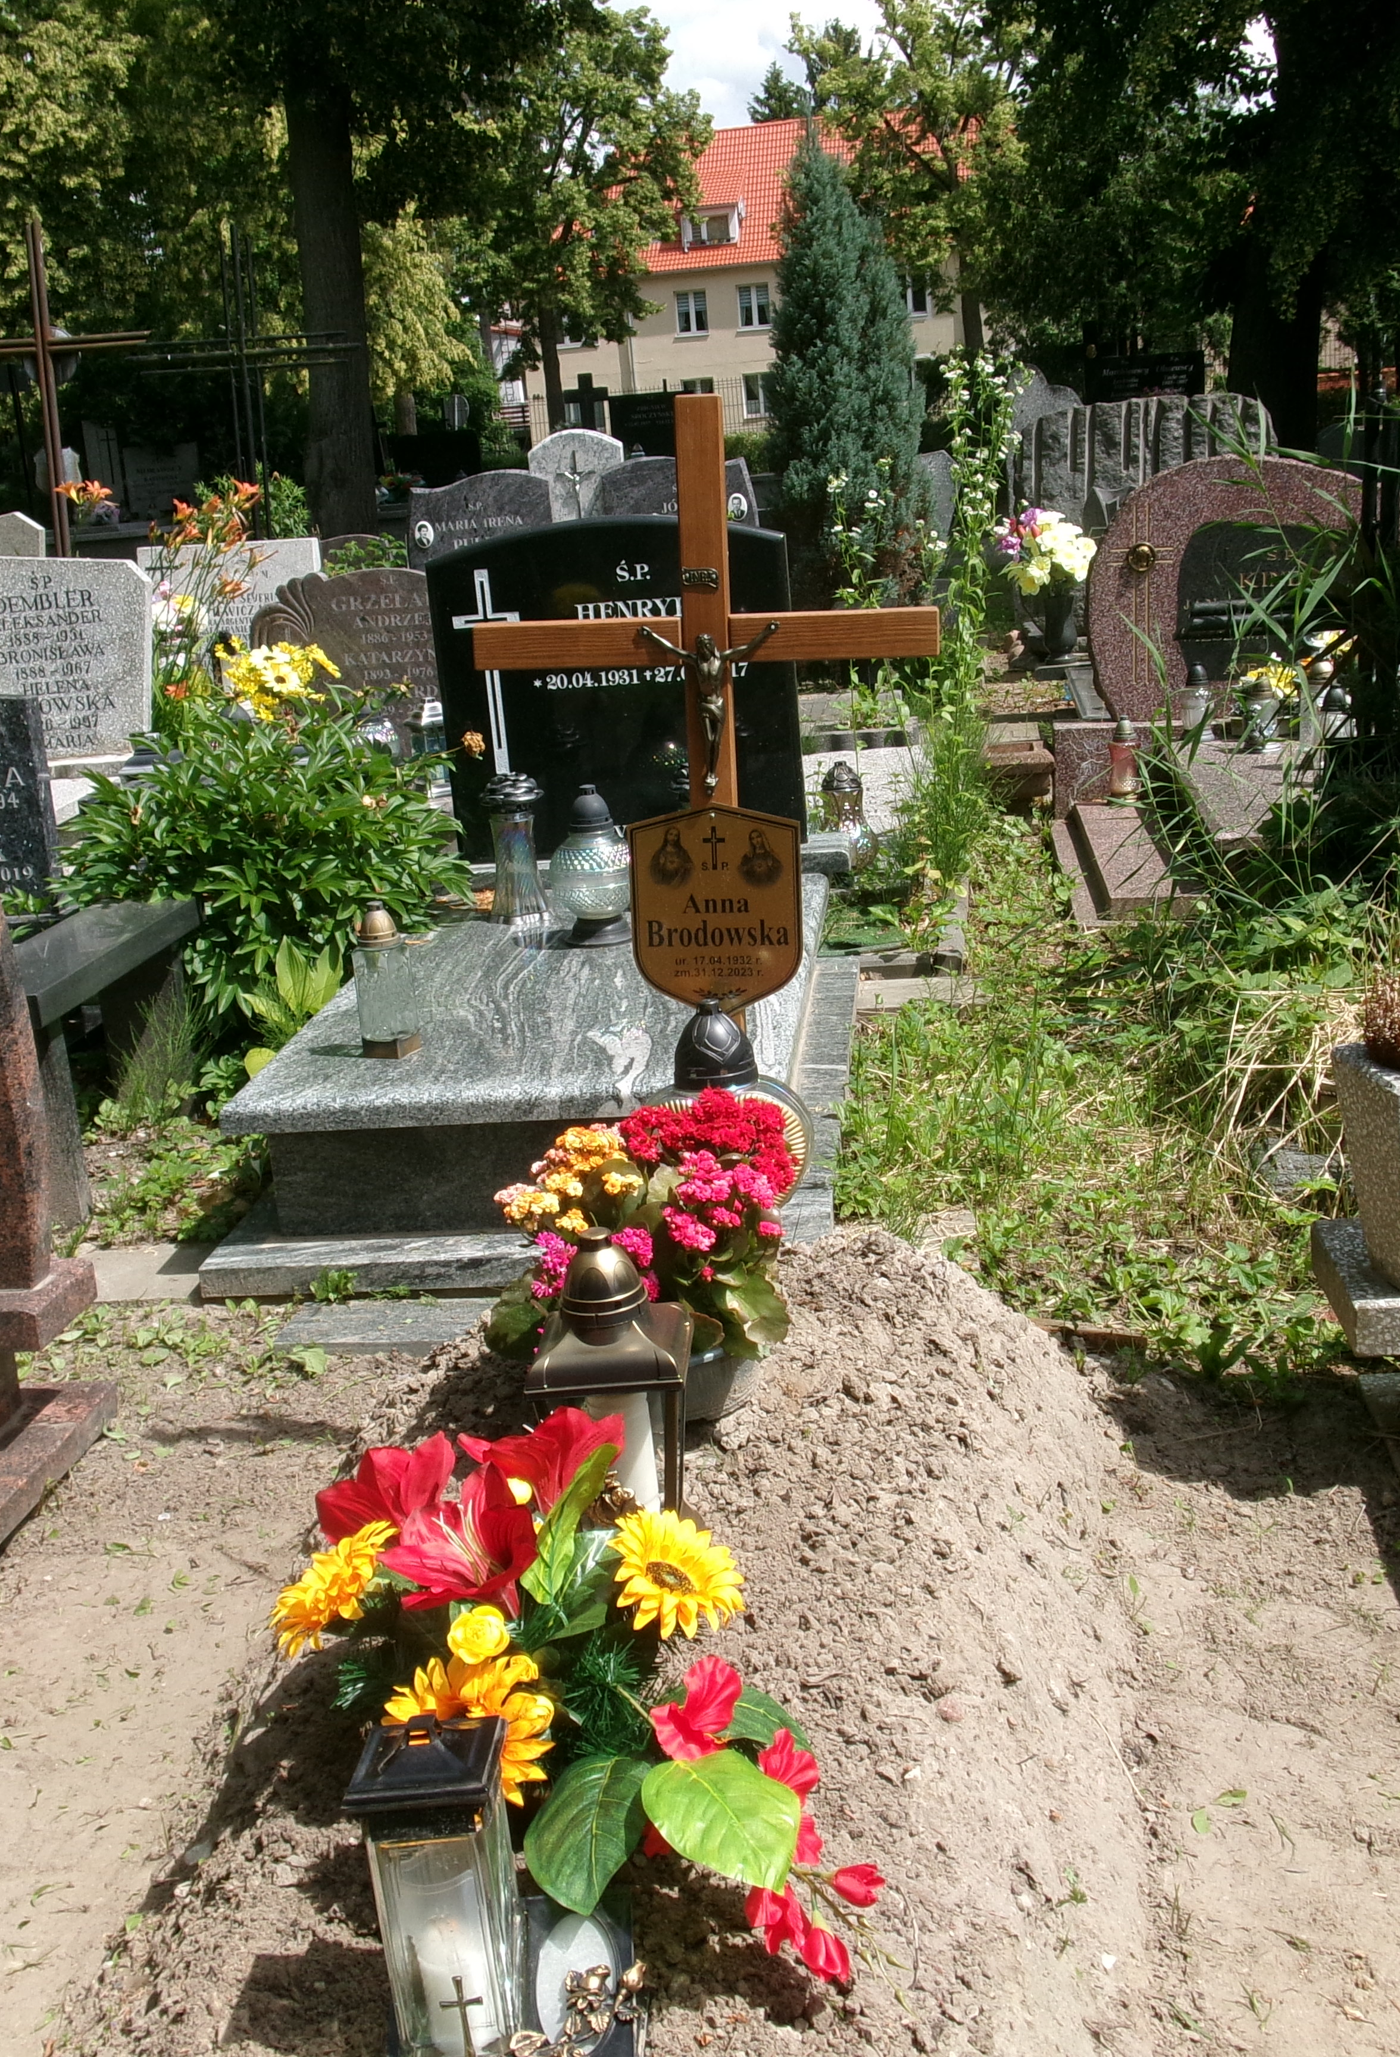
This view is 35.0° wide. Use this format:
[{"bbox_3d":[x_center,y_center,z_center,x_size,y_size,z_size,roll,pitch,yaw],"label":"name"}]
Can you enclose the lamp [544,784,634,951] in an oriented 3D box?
[{"bbox_3d":[-0.245,-0.376,4.928,0.190,0.330,0.190,-3,14,6],"label":"lamp"}]

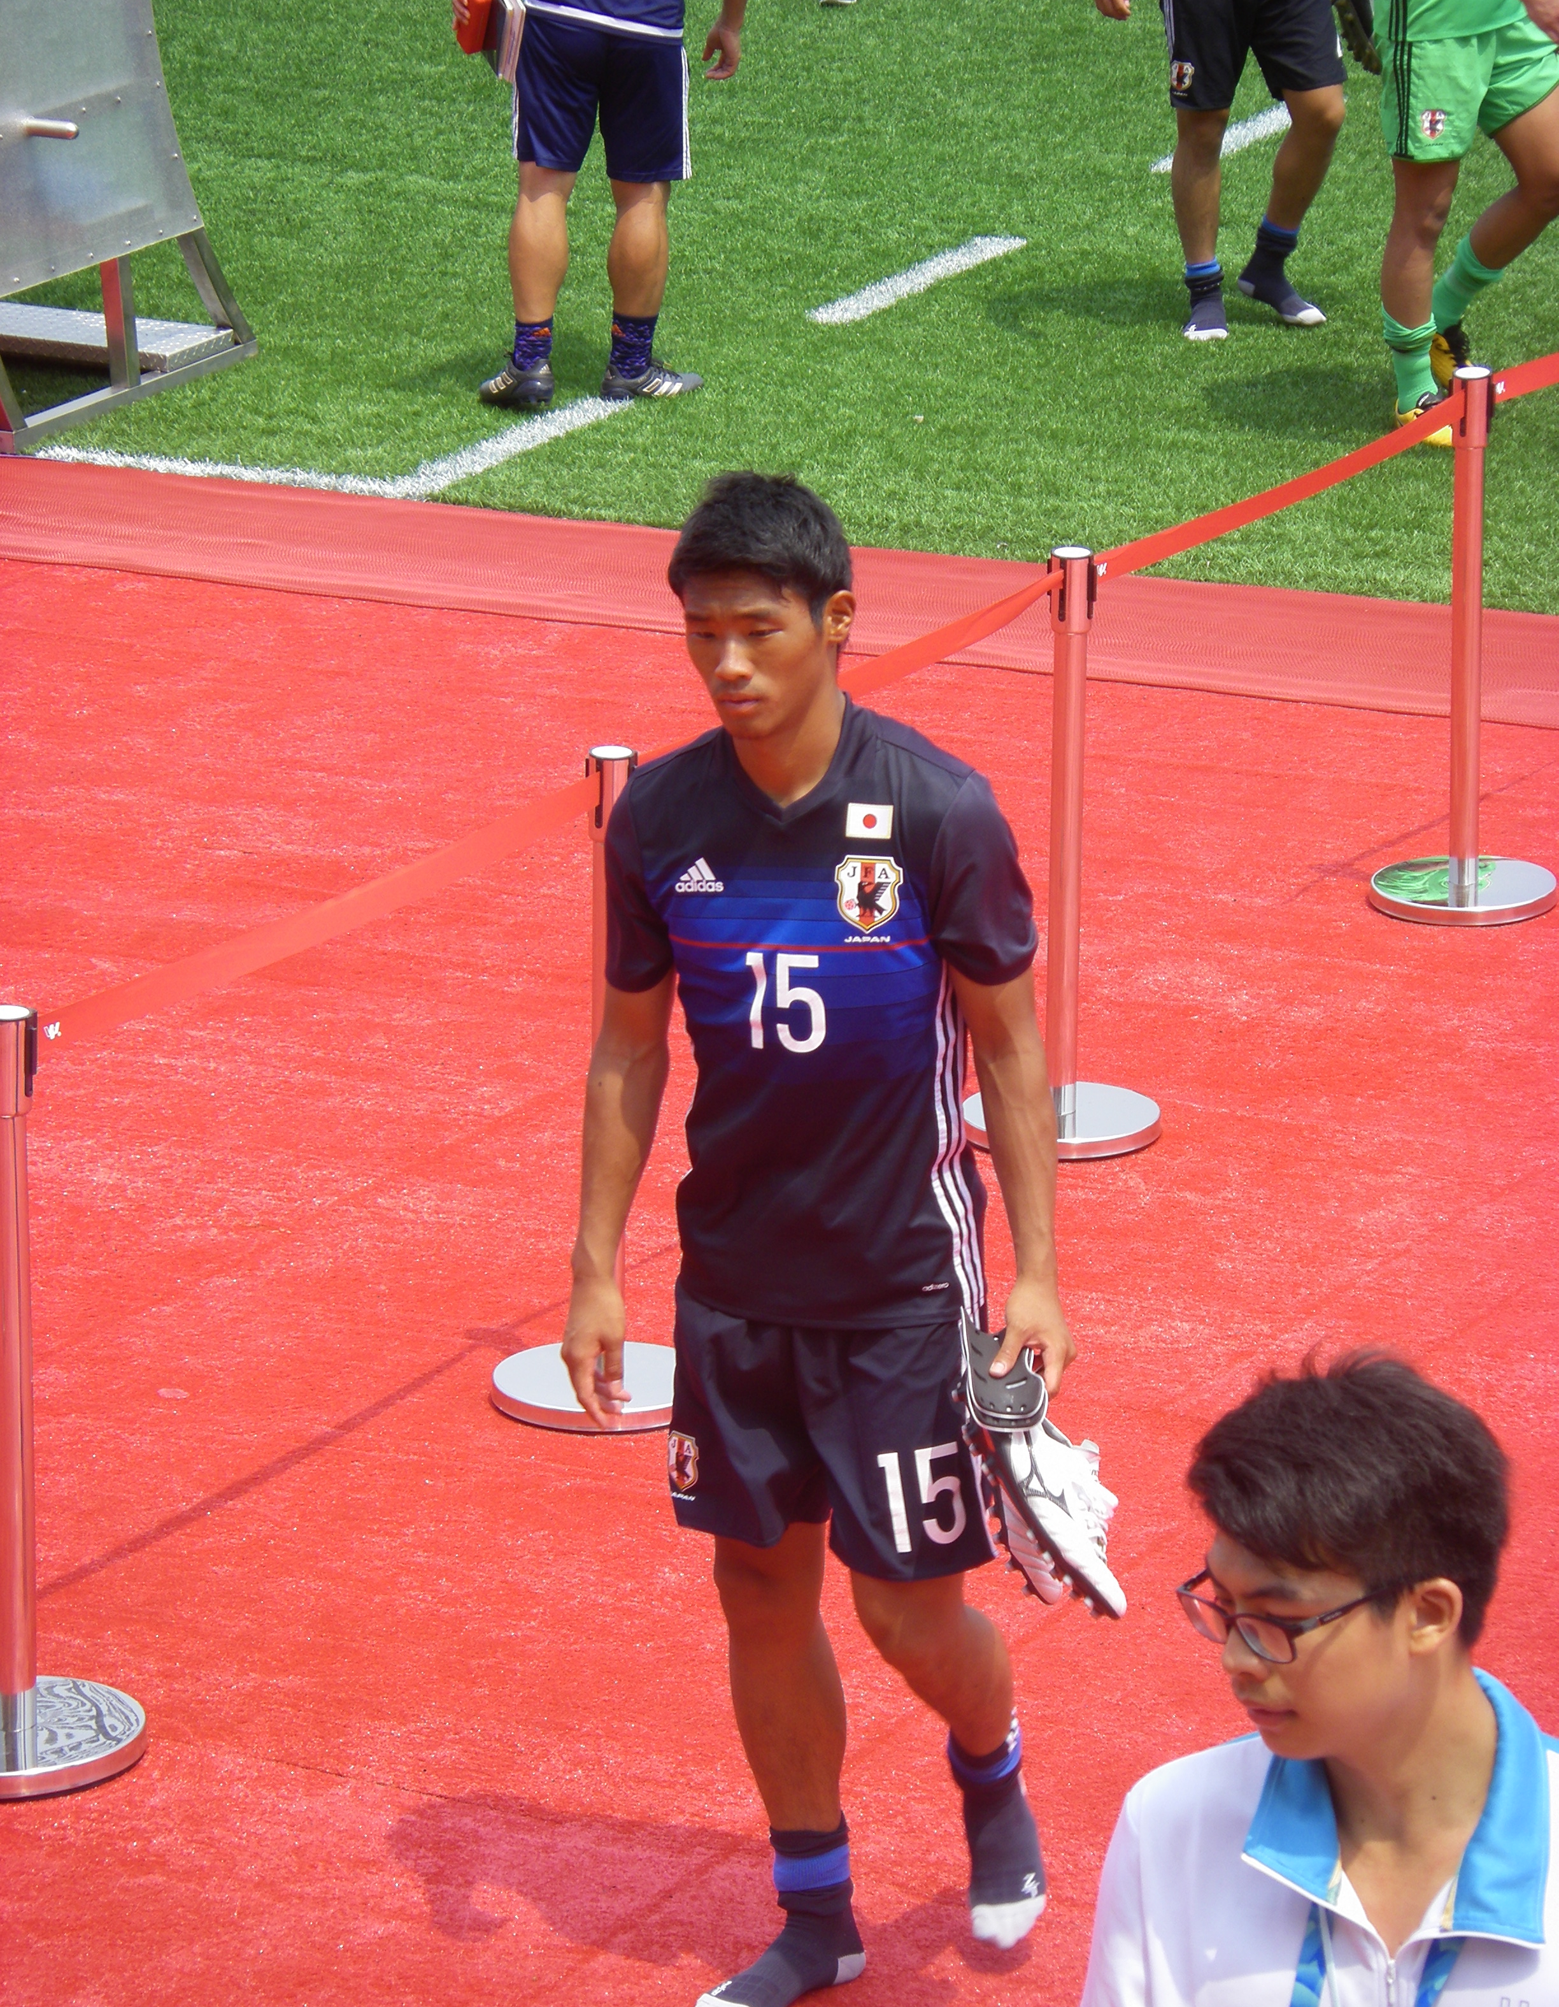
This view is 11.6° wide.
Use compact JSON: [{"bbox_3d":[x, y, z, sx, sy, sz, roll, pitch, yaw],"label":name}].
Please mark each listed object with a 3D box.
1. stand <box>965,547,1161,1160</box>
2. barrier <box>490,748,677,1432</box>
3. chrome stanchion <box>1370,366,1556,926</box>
[{"bbox_3d":[0.454,-0.253,12.069,0.320,0.938,0.320,1,16,0],"label":"stand"},{"bbox_3d":[-0.236,0.102,10.698,0.320,0.938,0.320,1,16,0],"label":"barrier"},{"bbox_3d":[1.206,-0.631,13.347,0.320,0.938,0.320,1,16,0],"label":"chrome stanchion"}]

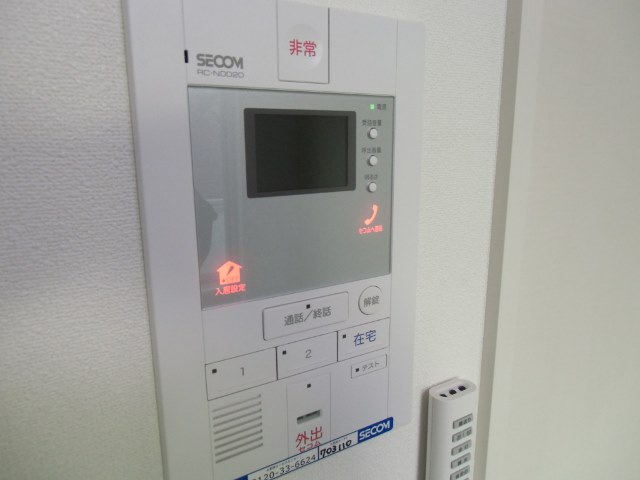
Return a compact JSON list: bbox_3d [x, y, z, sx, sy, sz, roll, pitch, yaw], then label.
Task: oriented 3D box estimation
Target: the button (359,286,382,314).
[{"bbox_3d":[0.039,0.046,0.333,0.023,0.023,0.005,-8,14,-29],"label":"button"}]

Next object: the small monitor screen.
[{"bbox_3d":[-0.010,-0.056,0.285,0.079,0.053,0.006,-8,14,-29],"label":"small monitor screen"}]

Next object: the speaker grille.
[{"bbox_3d":[-0.055,0.126,0.297,0.034,0.040,0.004,-8,14,-29],"label":"speaker grille"}]

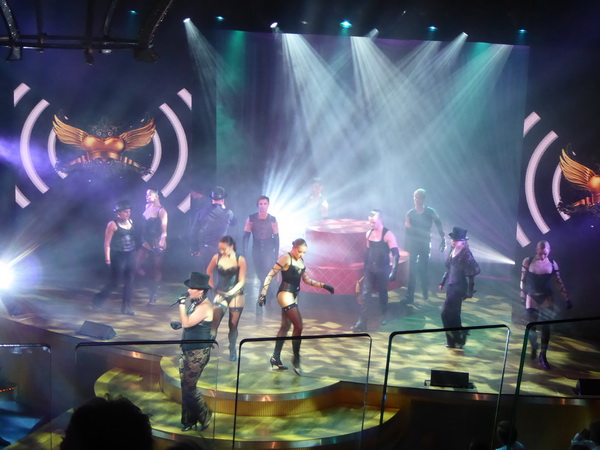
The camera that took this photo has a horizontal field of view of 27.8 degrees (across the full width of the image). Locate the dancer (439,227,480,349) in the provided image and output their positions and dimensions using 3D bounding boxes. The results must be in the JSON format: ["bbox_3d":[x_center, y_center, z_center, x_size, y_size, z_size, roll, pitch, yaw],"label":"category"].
[{"bbox_3d":[2.246,0.874,17.209,0.420,1.725,0.500,-8,15,-41],"label":"dancer"}]

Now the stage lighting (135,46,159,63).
[{"bbox_3d":[-1.518,-1.686,12.000,0.220,0.160,0.220,-2,12,-18],"label":"stage lighting"}]

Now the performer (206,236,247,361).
[{"bbox_3d":[-0.941,0.941,16.010,0.540,1.650,0.480,5,11,18],"label":"performer"}]

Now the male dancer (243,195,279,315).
[{"bbox_3d":[-0.559,0.528,17.834,0.540,1.810,0.420,2,11,0],"label":"male dancer"}]

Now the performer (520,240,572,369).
[{"bbox_3d":[3.293,1.038,16.127,0.670,1.670,0.500,3,11,5],"label":"performer"}]

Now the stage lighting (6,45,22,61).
[{"bbox_3d":[-3.294,-1.990,14.000,0.200,0.220,0.200,0,11,-10],"label":"stage lighting"}]

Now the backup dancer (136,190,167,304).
[{"bbox_3d":[-2.273,0.334,18.618,0.450,1.790,0.420,11,14,38],"label":"backup dancer"}]

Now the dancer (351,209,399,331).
[{"bbox_3d":[1.099,0.671,17.877,0.620,1.788,0.500,8,13,30],"label":"dancer"}]

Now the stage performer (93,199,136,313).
[{"bbox_3d":[-2.804,0.482,18.394,0.500,1.718,0.550,-6,14,-33],"label":"stage performer"}]

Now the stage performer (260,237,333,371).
[{"bbox_3d":[-0.046,1.035,15.575,0.800,1.680,0.700,-9,15,-44],"label":"stage performer"}]

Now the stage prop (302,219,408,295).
[{"bbox_3d":[0.765,0.473,20.990,2.280,0.930,2.280,2,11,2],"label":"stage prop"}]

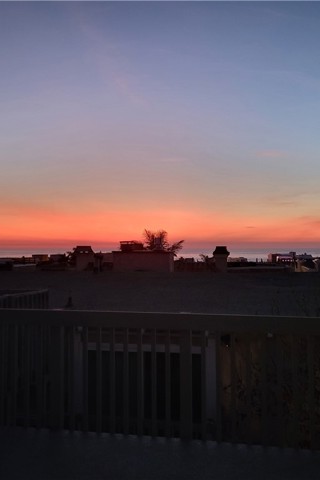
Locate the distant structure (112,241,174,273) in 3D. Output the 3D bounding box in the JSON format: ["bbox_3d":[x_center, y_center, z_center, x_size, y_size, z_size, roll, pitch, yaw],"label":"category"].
[{"bbox_3d":[-0.930,0.920,26.600,3.150,1.800,1.700,0,-1,10],"label":"distant structure"}]

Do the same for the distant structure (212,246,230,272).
[{"bbox_3d":[3.370,1.090,26.300,0.950,1.420,0.900,0,-1,10],"label":"distant structure"}]

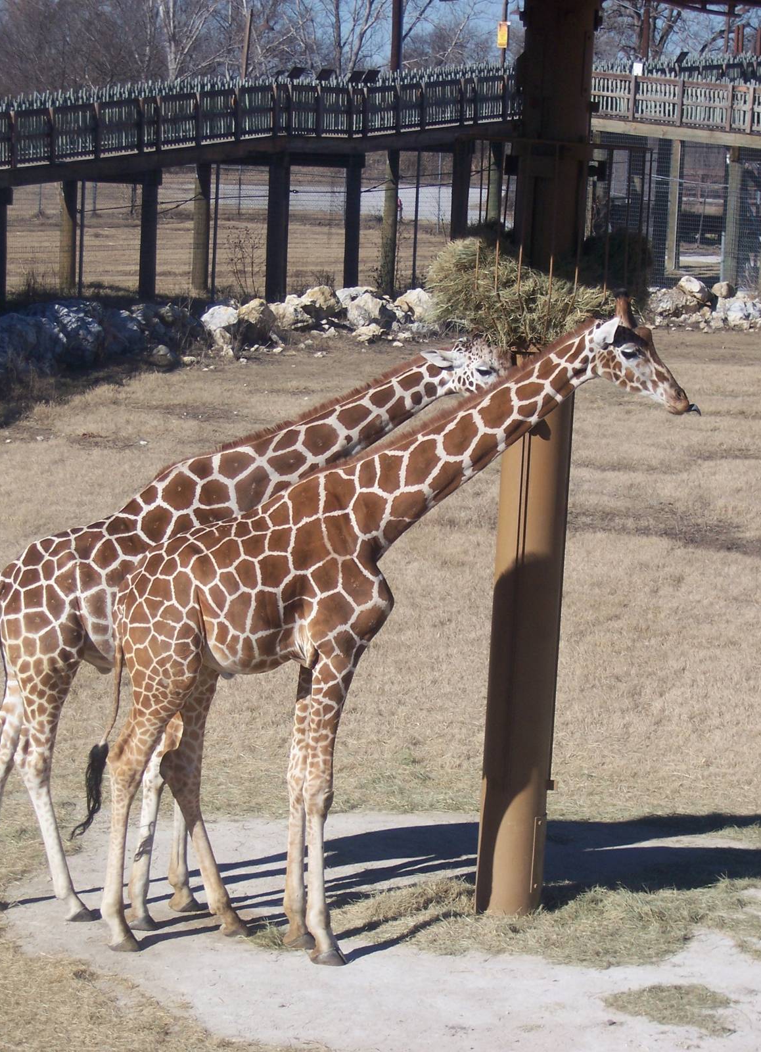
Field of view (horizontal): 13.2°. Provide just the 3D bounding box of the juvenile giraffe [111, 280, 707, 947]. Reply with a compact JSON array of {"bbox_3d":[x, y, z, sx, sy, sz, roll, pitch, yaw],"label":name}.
[{"bbox_3d":[0.026,0.508,16.885,3.049,3.540,0.740,3,8,7],"label":"juvenile giraffe"}]

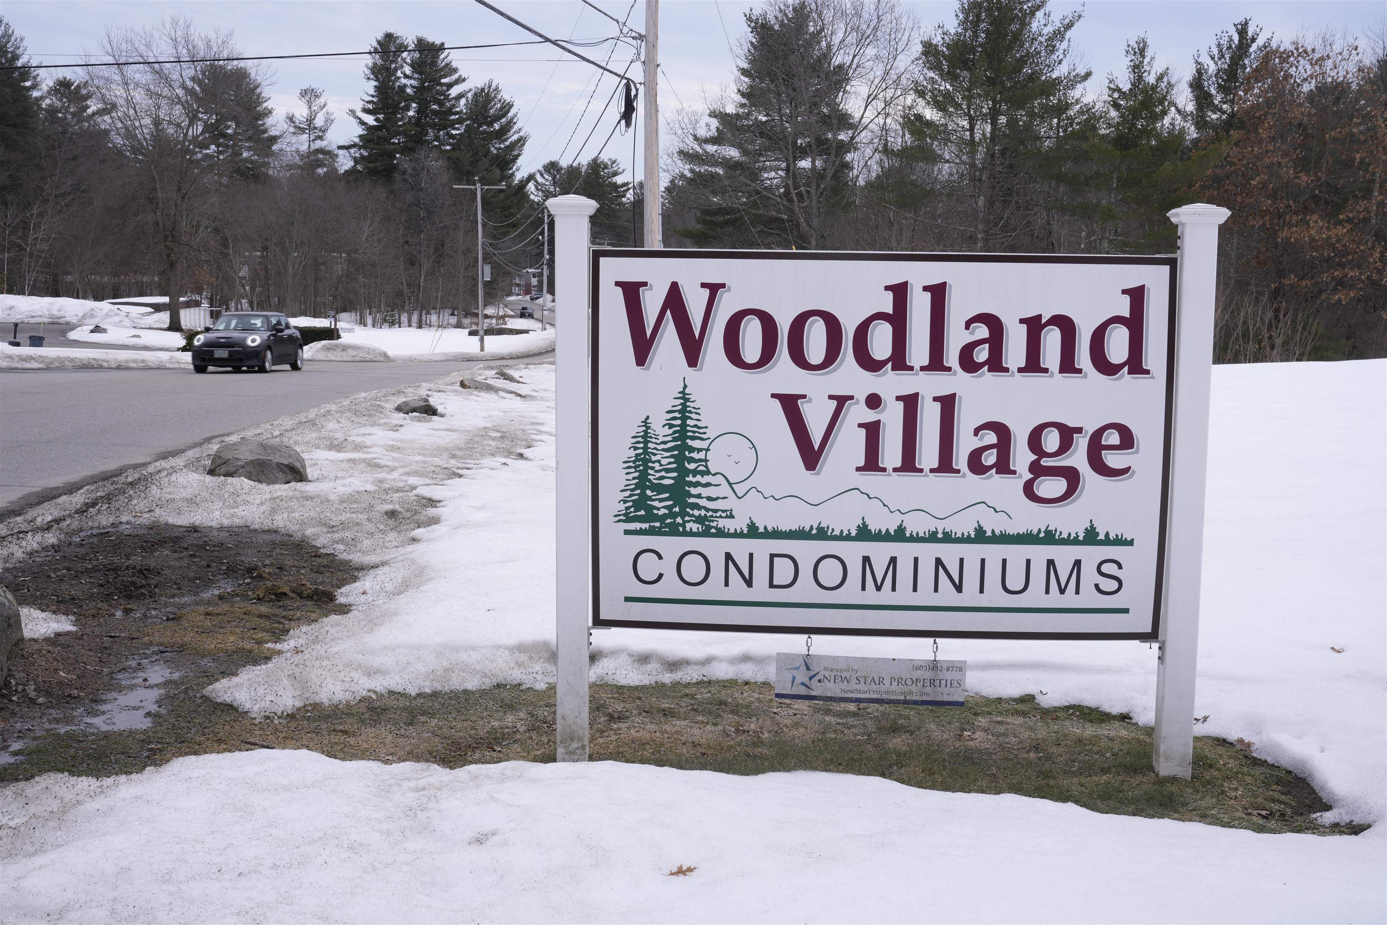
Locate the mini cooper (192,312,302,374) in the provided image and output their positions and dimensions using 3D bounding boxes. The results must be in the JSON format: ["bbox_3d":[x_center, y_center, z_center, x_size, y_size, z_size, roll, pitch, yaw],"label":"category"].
[{"bbox_3d":[-10.520,-2.855,36.550,1.740,1.420,3.950,1,4,1],"label":"mini cooper"}]

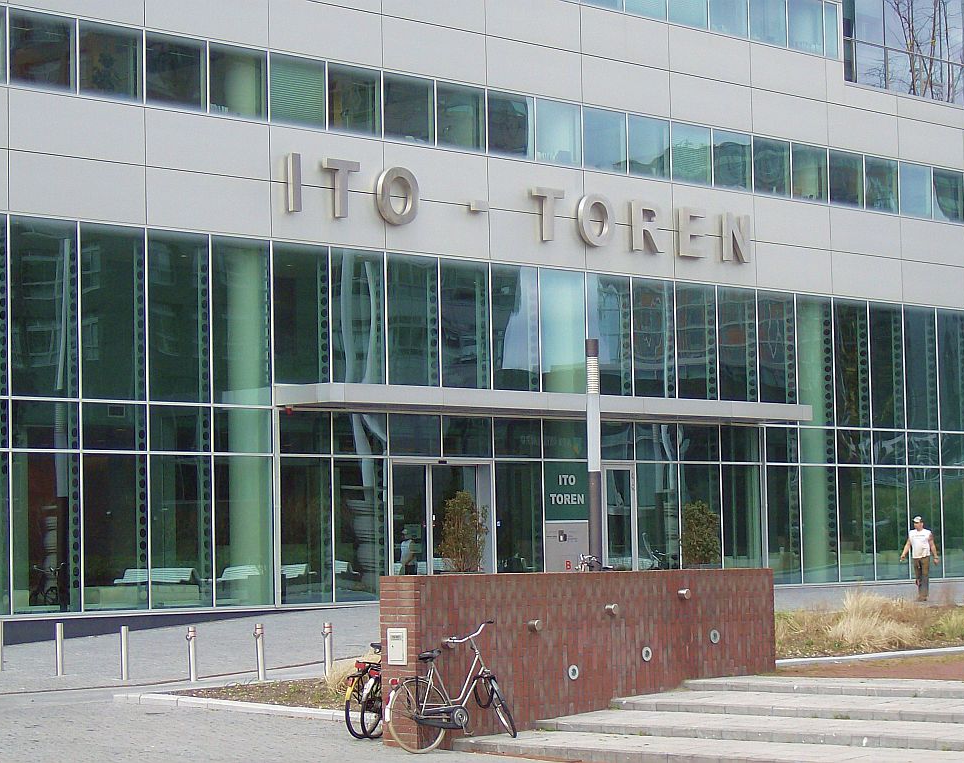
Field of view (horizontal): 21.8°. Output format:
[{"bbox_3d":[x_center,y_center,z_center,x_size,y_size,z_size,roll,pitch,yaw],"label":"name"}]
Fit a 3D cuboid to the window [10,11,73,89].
[{"bbox_3d":[-7.646,-5.763,43.751,0.100,1.309,1.450,-5,-5,43],"label":"window"}]

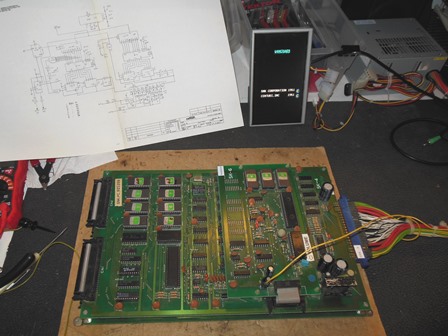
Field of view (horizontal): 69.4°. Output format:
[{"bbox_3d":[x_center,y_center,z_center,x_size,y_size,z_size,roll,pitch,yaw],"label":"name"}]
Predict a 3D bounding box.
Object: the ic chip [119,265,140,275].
[{"bbox_3d":[-0.122,0.131,0.420,0.026,0.004,0.007,-1,54,-2],"label":"ic chip"}]

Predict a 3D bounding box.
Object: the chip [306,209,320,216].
[{"bbox_3d":[0.130,0.065,0.472,0.019,0.005,0.008,-1,55,-3],"label":"chip"}]

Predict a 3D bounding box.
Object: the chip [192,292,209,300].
[{"bbox_3d":[-0.029,0.159,0.399,0.019,0.005,0.008,-1,55,-3],"label":"chip"}]

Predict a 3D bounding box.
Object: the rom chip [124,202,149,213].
[{"bbox_3d":[-0.124,0.058,0.463,0.032,0.005,0.015,0,54,-5],"label":"rom chip"}]

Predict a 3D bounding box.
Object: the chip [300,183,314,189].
[{"bbox_3d":[0.129,0.028,0.498,0.019,0.005,0.008,-1,55,-3],"label":"chip"}]

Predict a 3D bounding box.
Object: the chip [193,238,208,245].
[{"bbox_3d":[-0.032,0.102,0.442,0.019,0.004,0.008,0,54,-5],"label":"chip"}]

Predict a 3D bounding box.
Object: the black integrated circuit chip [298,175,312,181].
[{"bbox_3d":[0.127,0.017,0.506,0.019,0.005,0.008,-1,55,-3],"label":"black integrated circuit chip"}]

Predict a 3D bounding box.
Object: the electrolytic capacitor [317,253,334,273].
[{"bbox_3d":[0.131,0.124,0.418,0.016,0.026,0.016,-1,55,-3],"label":"electrolytic capacitor"}]

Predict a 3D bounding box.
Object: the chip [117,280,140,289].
[{"bbox_3d":[-0.118,0.145,0.404,0.025,0.004,0.008,0,54,-5],"label":"chip"}]

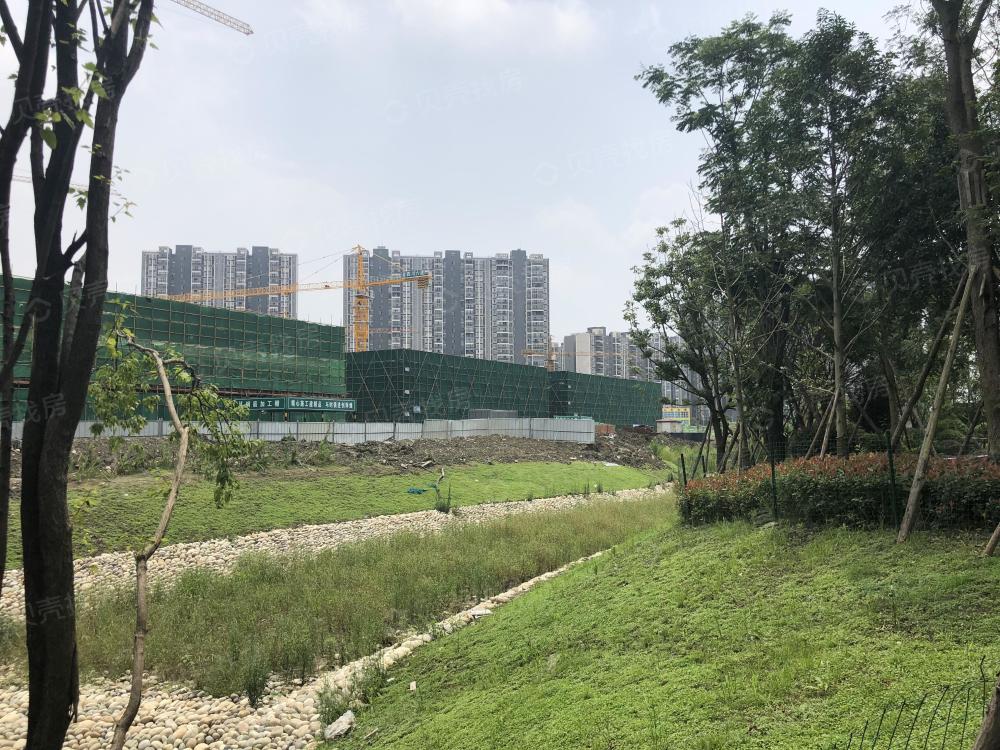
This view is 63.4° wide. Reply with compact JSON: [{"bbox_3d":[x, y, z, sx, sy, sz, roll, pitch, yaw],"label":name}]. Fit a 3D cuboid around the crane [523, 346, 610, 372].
[{"bbox_3d":[21.040,1.710,230.000,30.000,25.000,2.500,1,-3,-11],"label":"crane"}]

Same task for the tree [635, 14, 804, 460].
[{"bbox_3d":[4.666,-2.854,17.273,3.450,9.950,3.300,-1,-3,15],"label":"tree"}]

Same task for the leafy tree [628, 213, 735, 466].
[{"bbox_3d":[3.869,-0.575,17.150,2.350,5.470,2.300,-1,-3,13],"label":"leafy tree"}]

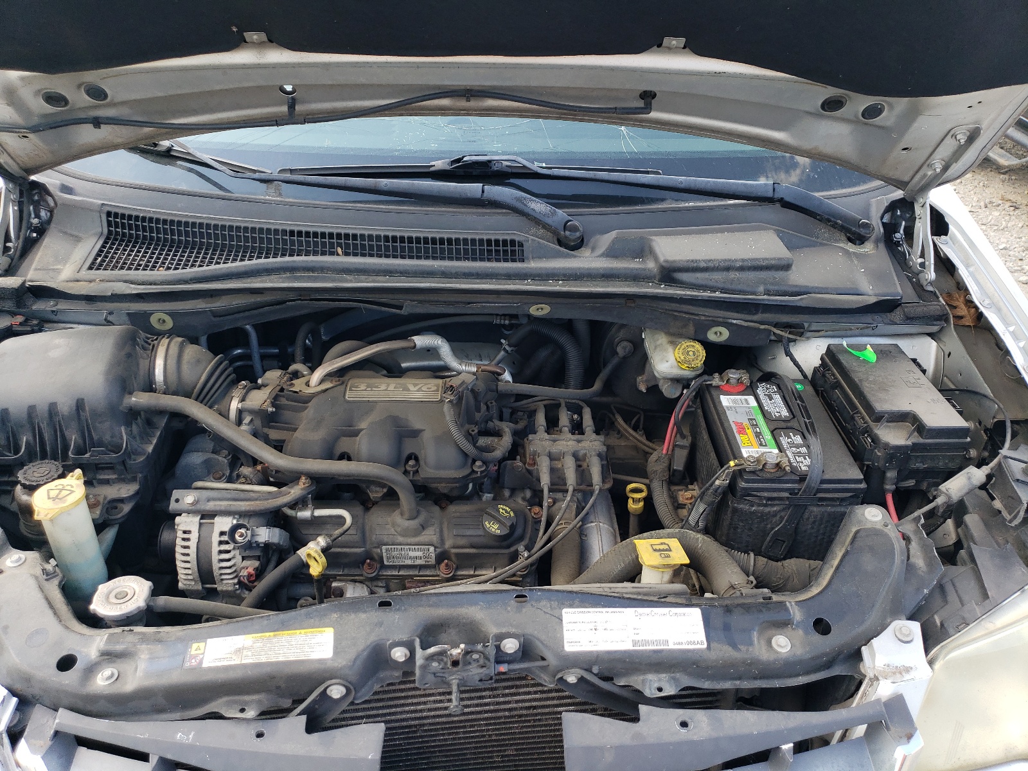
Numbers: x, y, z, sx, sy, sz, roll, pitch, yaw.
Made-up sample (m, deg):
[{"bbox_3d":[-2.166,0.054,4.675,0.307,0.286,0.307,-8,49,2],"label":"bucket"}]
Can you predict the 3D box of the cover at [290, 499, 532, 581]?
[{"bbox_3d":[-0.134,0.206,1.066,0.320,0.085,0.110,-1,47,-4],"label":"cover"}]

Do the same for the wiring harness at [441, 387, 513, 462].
[{"bbox_3d":[-0.055,0.061,1.180,0.110,0.080,0.085,0,32,1],"label":"wiring harness"}]

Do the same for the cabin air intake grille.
[{"bbox_3d":[-0.342,-0.250,1.320,0.720,0.065,0.115,2,35,0],"label":"cabin air intake grille"}]

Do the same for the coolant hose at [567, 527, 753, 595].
[{"bbox_3d":[0.186,0.234,0.975,0.225,0.095,0.085,0,32,1],"label":"coolant hose"}]

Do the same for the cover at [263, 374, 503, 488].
[{"bbox_3d":[-0.186,0.057,1.143,0.325,0.120,0.165,-1,35,-4],"label":"cover"}]

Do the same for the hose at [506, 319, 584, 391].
[{"bbox_3d":[0.048,-0.049,1.229,0.125,0.125,0.075,-1,35,-4],"label":"hose"}]

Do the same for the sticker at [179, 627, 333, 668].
[{"bbox_3d":[-0.271,0.283,0.828,0.151,0.002,0.040,-4,40,-5],"label":"sticker"}]

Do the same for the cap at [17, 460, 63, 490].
[{"bbox_3d":[-0.645,0.122,1.050,0.057,0.023,0.057,0,32,1],"label":"cap"}]

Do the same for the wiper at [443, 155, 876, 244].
[{"bbox_3d":[0.259,-0.354,1.416,0.755,0.085,0.105,6,35,6],"label":"wiper"}]

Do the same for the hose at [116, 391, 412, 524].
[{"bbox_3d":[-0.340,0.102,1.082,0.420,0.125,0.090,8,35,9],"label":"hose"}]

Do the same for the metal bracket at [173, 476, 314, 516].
[{"bbox_3d":[-0.380,0.154,1.080,0.190,0.035,0.050,-5,33,-6],"label":"metal bracket"}]

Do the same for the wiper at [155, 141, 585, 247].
[{"bbox_3d":[-0.337,-0.395,1.490,0.966,0.130,0.100,7,33,13],"label":"wiper"}]

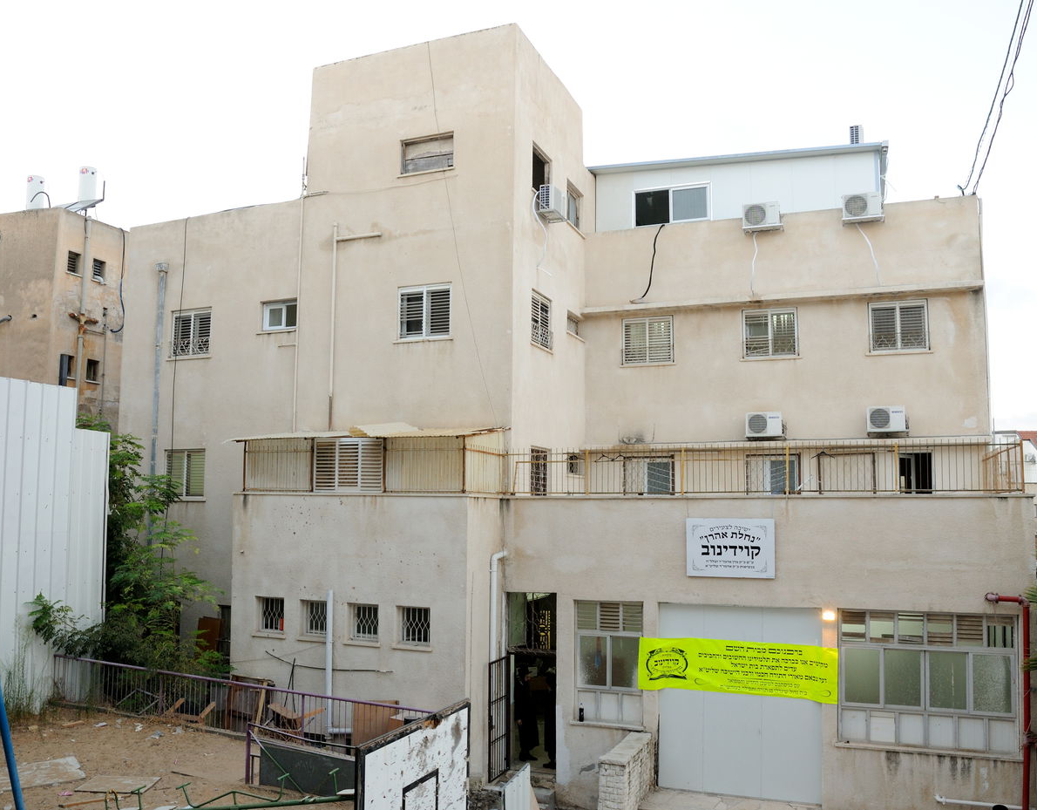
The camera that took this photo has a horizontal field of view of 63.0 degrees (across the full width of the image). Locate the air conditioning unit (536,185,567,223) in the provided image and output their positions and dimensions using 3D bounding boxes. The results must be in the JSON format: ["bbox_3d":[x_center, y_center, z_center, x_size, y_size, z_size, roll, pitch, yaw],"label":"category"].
[{"bbox_3d":[0.709,-4.222,17.740,0.290,0.545,0.797,-2,-6,22],"label":"air conditioning unit"}]

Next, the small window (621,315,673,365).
[{"bbox_3d":[3.014,-1.498,19.721,1.235,1.088,0.120,-2,-6,22],"label":"small window"}]

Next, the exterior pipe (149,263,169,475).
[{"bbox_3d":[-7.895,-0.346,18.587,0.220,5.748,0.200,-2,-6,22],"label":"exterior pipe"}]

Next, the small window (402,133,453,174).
[{"bbox_3d":[-1.801,-4.970,16.735,1.156,0.843,0.120,-2,-6,22],"label":"small window"}]

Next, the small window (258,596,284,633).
[{"bbox_3d":[-4.466,3.796,15.275,0.599,0.656,0.150,-2,-6,22],"label":"small window"}]

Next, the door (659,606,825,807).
[{"bbox_3d":[3.490,4.770,13.600,2.600,3.050,0.120,-2,-6,22],"label":"door"}]

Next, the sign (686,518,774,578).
[{"bbox_3d":[3.524,2.388,14.120,1.463,0.992,0.050,-2,-6,22],"label":"sign"}]

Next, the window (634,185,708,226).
[{"bbox_3d":[3.915,-5.075,21.616,1.877,1.006,0.100,-2,-7,17],"label":"window"}]

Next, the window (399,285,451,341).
[{"bbox_3d":[-1.907,-1.894,17.515,1.214,1.126,0.120,-2,-7,22],"label":"window"}]

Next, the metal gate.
[{"bbox_3d":[-0.325,5.614,15.192,0.050,2.018,0.920,-3,-7,22],"label":"metal gate"}]

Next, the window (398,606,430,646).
[{"bbox_3d":[-1.750,3.709,14.184,0.616,0.652,0.150,-2,-6,22],"label":"window"}]

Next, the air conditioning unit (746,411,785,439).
[{"bbox_3d":[5.242,0.425,17.966,0.780,0.560,0.300,-2,-6,22],"label":"air conditioning unit"}]

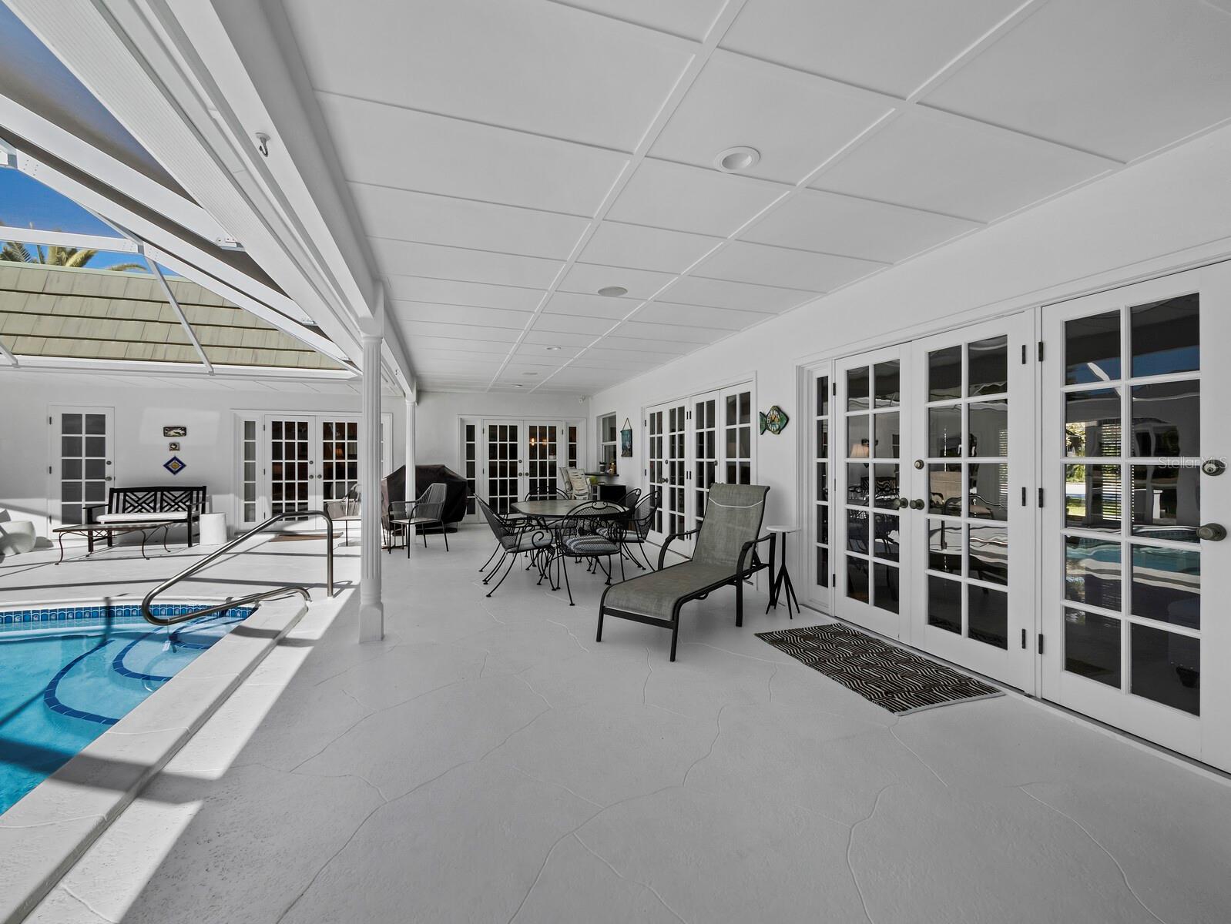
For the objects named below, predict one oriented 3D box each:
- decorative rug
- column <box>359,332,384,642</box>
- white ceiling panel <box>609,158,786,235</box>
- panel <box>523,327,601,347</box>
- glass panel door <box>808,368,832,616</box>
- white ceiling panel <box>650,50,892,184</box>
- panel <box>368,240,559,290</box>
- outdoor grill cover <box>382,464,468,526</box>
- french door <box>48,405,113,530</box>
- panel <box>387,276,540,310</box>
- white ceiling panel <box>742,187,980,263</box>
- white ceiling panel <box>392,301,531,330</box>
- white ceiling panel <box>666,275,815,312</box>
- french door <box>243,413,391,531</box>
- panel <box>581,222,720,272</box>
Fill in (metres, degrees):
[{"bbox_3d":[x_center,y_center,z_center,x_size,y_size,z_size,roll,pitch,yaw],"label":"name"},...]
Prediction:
[{"bbox_3d":[1.538,1.227,3.095,0.710,0.012,1.205,0,0,-19],"label":"decorative rug"},{"bbox_3d":[-1.713,0.183,3.497,0.143,2.115,0.145,0,0,-19],"label":"column"},{"bbox_3d":[0.391,-1.337,2.579,0.783,0.025,0.578,-1,1,-19],"label":"white ceiling panel"},{"bbox_3d":[-0.600,-1.359,5.488,0.783,0.025,0.578,-1,1,-19],"label":"panel"},{"bbox_3d":[1.709,0.231,4.096,0.050,1.970,0.265,0,0,-19],"label":"glass panel door"},{"bbox_3d":[0.584,-1.325,1.986,0.762,0.020,0.570,0,0,-19],"label":"white ceiling panel"},{"bbox_3d":[-0.983,-1.334,3.410,1.186,0.025,0.578,-1,1,-19],"label":"panel"},{"bbox_3d":[-3.242,0.584,8.518,1.320,1.050,0.640,-1,1,-25],"label":"outdoor grill cover"},{"bbox_3d":[-8.309,0.156,7.777,0.780,2.040,0.050,0,0,-19],"label":"french door"},{"bbox_3d":[-1.181,-1.339,3.991,1.186,0.025,0.578,-1,1,-19],"label":"panel"},{"bbox_3d":[1.402,-1.342,2.884,1.220,0.020,0.580,0,0,-19],"label":"white ceiling panel"},{"bbox_3d":[-1.379,-1.343,4.573,1.186,0.025,0.578,-1,1,-19],"label":"white ceiling panel"},{"bbox_3d":[0.994,-1.350,4.052,1.237,0.020,0.585,0,0,-19],"label":"white ceiling panel"},{"bbox_3d":[-5.252,0.187,8.802,2.310,2.030,0.100,-1,1,-19],"label":"french door"},{"bbox_3d":[0.201,-1.331,3.124,0.752,0.020,0.580,0,0,-19],"label":"panel"}]

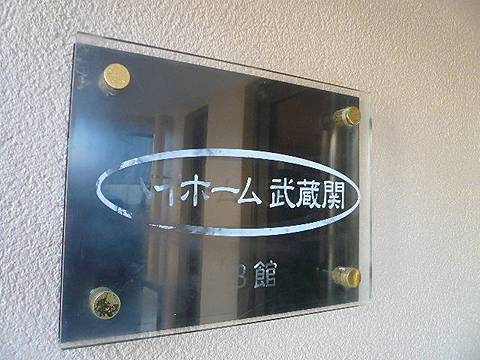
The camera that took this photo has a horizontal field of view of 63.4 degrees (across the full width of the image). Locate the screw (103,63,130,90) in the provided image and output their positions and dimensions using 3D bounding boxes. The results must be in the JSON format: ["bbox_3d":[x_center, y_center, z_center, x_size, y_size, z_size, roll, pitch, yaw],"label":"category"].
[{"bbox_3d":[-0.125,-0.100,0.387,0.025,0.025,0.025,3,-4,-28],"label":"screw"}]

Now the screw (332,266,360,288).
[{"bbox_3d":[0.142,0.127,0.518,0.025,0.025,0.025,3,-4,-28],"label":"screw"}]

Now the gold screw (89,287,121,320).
[{"bbox_3d":[-0.131,0.117,0.373,0.025,0.025,0.025,3,-4,-28],"label":"gold screw"}]

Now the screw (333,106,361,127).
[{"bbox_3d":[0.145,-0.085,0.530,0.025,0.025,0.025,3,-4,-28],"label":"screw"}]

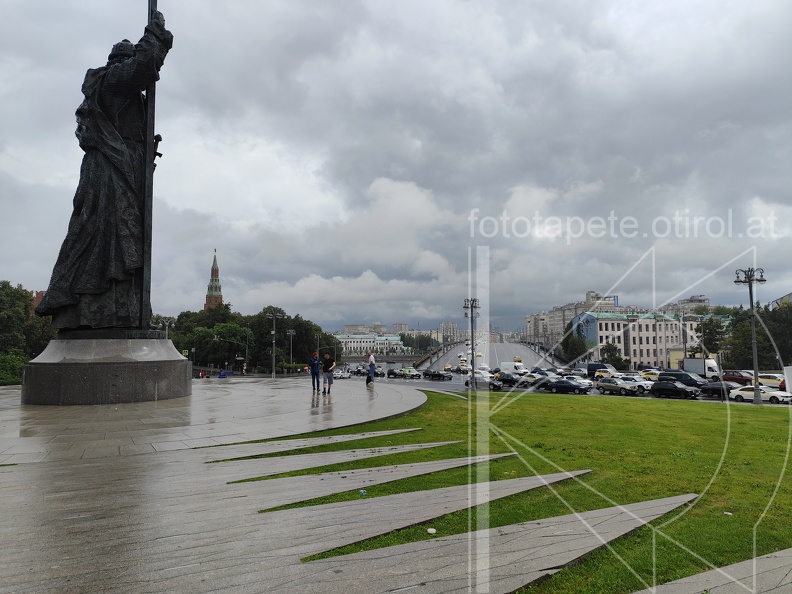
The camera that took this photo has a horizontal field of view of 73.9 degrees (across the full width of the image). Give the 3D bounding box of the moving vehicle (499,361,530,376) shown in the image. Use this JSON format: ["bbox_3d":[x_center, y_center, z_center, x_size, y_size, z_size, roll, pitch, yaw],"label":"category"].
[{"bbox_3d":[21.372,12.934,94.492,5.200,2.250,1.980,-4,-6,37],"label":"moving vehicle"}]

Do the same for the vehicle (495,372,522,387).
[{"bbox_3d":[15.625,11.054,70.721,1.850,1.660,4.500,2,-5,-28],"label":"vehicle"}]

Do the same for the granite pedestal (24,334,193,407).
[{"bbox_3d":[-10.584,2.668,19.645,5.300,2.400,5.500,-5,-7,43],"label":"granite pedestal"}]

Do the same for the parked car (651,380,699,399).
[{"bbox_3d":[28.081,9.357,53.000,1.800,1.550,4.300,4,-6,-42],"label":"parked car"}]

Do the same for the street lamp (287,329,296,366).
[{"bbox_3d":[-22.726,11.527,114.436,2.000,8.900,1.500,0,-5,0],"label":"street lamp"}]

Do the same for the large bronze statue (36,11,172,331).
[{"bbox_3d":[-11.204,-5.005,20.294,3.100,12.500,3.800,-5,-7,43],"label":"large bronze statue"}]

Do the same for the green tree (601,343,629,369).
[{"bbox_3d":[46.258,12.795,111.318,5.600,6.320,5.900,-1,-4,10],"label":"green tree"}]

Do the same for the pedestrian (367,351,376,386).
[{"bbox_3d":[-1.278,3.741,27.784,0.450,1.740,0.520,-1,-5,6],"label":"pedestrian"}]

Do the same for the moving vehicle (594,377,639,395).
[{"bbox_3d":[22.966,9.349,54.807,1.830,1.580,4.450,3,-6,-31],"label":"moving vehicle"}]

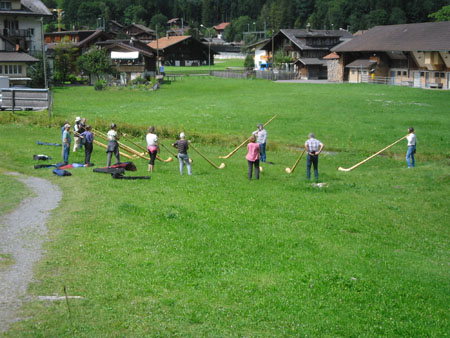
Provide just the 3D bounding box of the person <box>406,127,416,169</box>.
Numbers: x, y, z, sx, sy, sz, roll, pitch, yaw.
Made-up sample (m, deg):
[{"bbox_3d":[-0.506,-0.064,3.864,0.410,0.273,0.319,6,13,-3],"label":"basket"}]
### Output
[{"bbox_3d":[7.654,-0.874,39.500,0.380,1.700,0.460,0,7,0],"label":"person"}]

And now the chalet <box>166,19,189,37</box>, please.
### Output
[{"bbox_3d":[-18.260,-54.203,370.000,8.200,7.000,8.500,-2,7,-17],"label":"chalet"}]

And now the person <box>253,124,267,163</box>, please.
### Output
[{"bbox_3d":[1.556,-1.183,43.400,0.600,1.740,0.450,4,8,30],"label":"person"}]

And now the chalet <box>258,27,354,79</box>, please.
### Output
[{"bbox_3d":[13.520,-18.320,154.000,13.000,8.300,10.200,-6,9,-38],"label":"chalet"}]

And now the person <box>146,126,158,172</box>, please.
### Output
[{"bbox_3d":[-2.734,-0.735,36.300,0.500,1.710,0.320,3,8,20],"label":"person"}]

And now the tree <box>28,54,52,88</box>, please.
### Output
[{"bbox_3d":[-23.578,-12.460,123.000,3.100,4.400,3.000,0,7,0],"label":"tree"}]

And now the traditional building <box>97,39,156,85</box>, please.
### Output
[{"bbox_3d":[-15.093,-16.079,146.000,8.400,6.600,9.000,1,7,7],"label":"traditional building"}]

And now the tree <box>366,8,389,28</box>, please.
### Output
[{"bbox_3d":[49.117,-47.829,310.000,7.000,8.000,6.800,0,7,0],"label":"tree"}]

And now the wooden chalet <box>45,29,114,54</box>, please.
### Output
[{"bbox_3d":[-23.294,-18.319,152.000,12.000,7.800,9.500,6,9,44],"label":"wooden chalet"}]

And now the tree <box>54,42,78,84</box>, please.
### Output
[{"bbox_3d":[-23.878,-15.931,145.000,3.600,6.200,3.600,0,7,0],"label":"tree"}]

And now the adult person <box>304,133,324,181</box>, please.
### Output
[{"bbox_3d":[3.385,-0.473,36.400,0.680,1.780,0.380,-1,7,-11],"label":"adult person"}]

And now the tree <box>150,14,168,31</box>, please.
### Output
[{"bbox_3d":[-22.354,-49.371,330.000,6.200,8.000,6.200,0,7,0],"label":"tree"}]

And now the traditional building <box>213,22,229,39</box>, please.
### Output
[{"bbox_3d":[-1.621,-55.917,390.000,7.500,6.800,8.000,1,7,6],"label":"traditional building"}]

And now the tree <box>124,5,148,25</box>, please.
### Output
[{"bbox_3d":[-34.405,-58.423,370.000,8.500,9.500,8.500,0,7,0],"label":"tree"}]

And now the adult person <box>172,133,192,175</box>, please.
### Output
[{"bbox_3d":[-1.718,-0.608,38.900,0.720,1.740,0.420,2,7,14],"label":"adult person"}]

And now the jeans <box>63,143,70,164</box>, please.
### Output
[{"bbox_3d":[-7.015,-0.686,42.600,0.330,0.960,0.400,3,8,21],"label":"jeans"}]

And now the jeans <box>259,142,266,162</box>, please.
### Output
[{"bbox_3d":[1.699,-0.734,43.600,0.400,0.930,0.320,5,8,33],"label":"jeans"}]

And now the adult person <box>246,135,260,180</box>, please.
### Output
[{"bbox_3d":[1.066,-0.408,36.000,0.470,1.630,0.330,0,7,7],"label":"adult person"}]

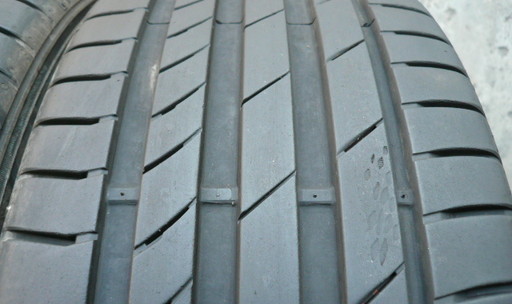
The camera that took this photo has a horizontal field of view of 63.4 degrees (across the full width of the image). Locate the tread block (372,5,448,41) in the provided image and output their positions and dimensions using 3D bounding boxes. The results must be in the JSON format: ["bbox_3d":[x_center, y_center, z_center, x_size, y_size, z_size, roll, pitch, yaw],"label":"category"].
[{"bbox_3d":[0.083,-0.067,0.225,0.041,0.007,0.028,10,45,-10],"label":"tread block"}]

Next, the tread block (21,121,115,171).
[{"bbox_3d":[-0.076,-0.001,0.171,0.036,0.009,0.023,-2,61,4],"label":"tread block"}]

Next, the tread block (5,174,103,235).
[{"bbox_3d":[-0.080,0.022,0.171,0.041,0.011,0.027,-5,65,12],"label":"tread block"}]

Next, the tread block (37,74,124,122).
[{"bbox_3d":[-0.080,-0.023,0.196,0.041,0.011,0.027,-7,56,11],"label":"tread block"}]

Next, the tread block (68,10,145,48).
[{"bbox_3d":[-0.076,-0.063,0.217,0.036,0.006,0.026,-8,47,9],"label":"tread block"}]

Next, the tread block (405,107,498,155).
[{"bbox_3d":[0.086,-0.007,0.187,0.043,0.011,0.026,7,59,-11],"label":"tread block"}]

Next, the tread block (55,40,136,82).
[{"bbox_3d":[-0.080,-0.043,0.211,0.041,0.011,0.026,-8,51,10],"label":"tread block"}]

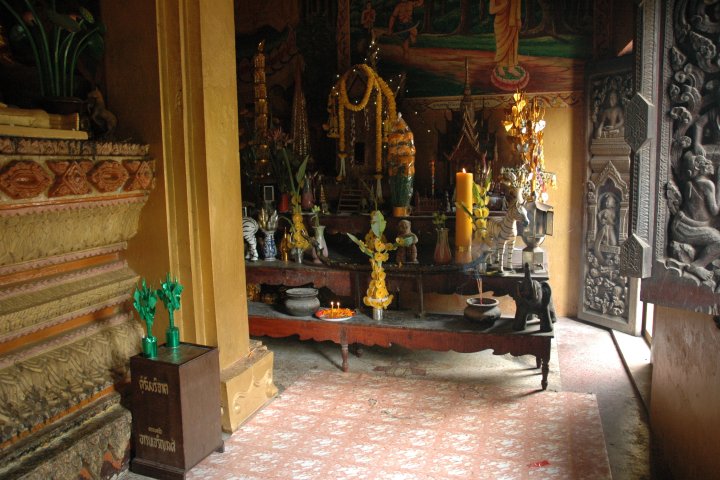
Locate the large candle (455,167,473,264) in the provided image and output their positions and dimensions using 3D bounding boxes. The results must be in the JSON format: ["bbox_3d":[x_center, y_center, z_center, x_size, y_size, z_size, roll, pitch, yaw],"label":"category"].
[{"bbox_3d":[0.847,-0.189,4.411,0.138,0.749,0.138,1,8,18],"label":"large candle"}]

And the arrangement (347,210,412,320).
[{"bbox_3d":[0.129,0.185,3.959,0.443,0.808,0.315,1,8,18],"label":"arrangement"}]

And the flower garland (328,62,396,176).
[{"bbox_3d":[0.023,-1.103,4.984,0.596,1.013,0.295,1,8,18],"label":"flower garland"}]

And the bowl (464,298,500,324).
[{"bbox_3d":[0.893,0.515,3.917,0.251,0.133,0.251,1,8,18],"label":"bowl"}]

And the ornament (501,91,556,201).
[{"bbox_3d":[1.294,-0.726,4.148,0.409,0.828,0.374,1,8,18],"label":"ornament"}]

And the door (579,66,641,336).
[{"bbox_3d":[2.251,-0.372,4.777,0.069,2.334,0.633,-5,8,-23],"label":"door"}]

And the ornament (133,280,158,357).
[{"bbox_3d":[-1.070,0.391,2.695,0.118,0.389,0.108,1,8,18],"label":"ornament"}]

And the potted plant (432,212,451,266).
[{"bbox_3d":[0.666,-0.021,4.412,0.148,0.423,0.148,1,8,18],"label":"potted plant"}]

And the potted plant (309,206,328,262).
[{"bbox_3d":[-0.359,-0.051,4.575,0.168,0.483,0.158,-1,8,0],"label":"potted plant"}]

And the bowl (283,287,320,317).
[{"bbox_3d":[-0.449,0.490,4.181,0.256,0.168,0.256,-1,8,0],"label":"bowl"}]

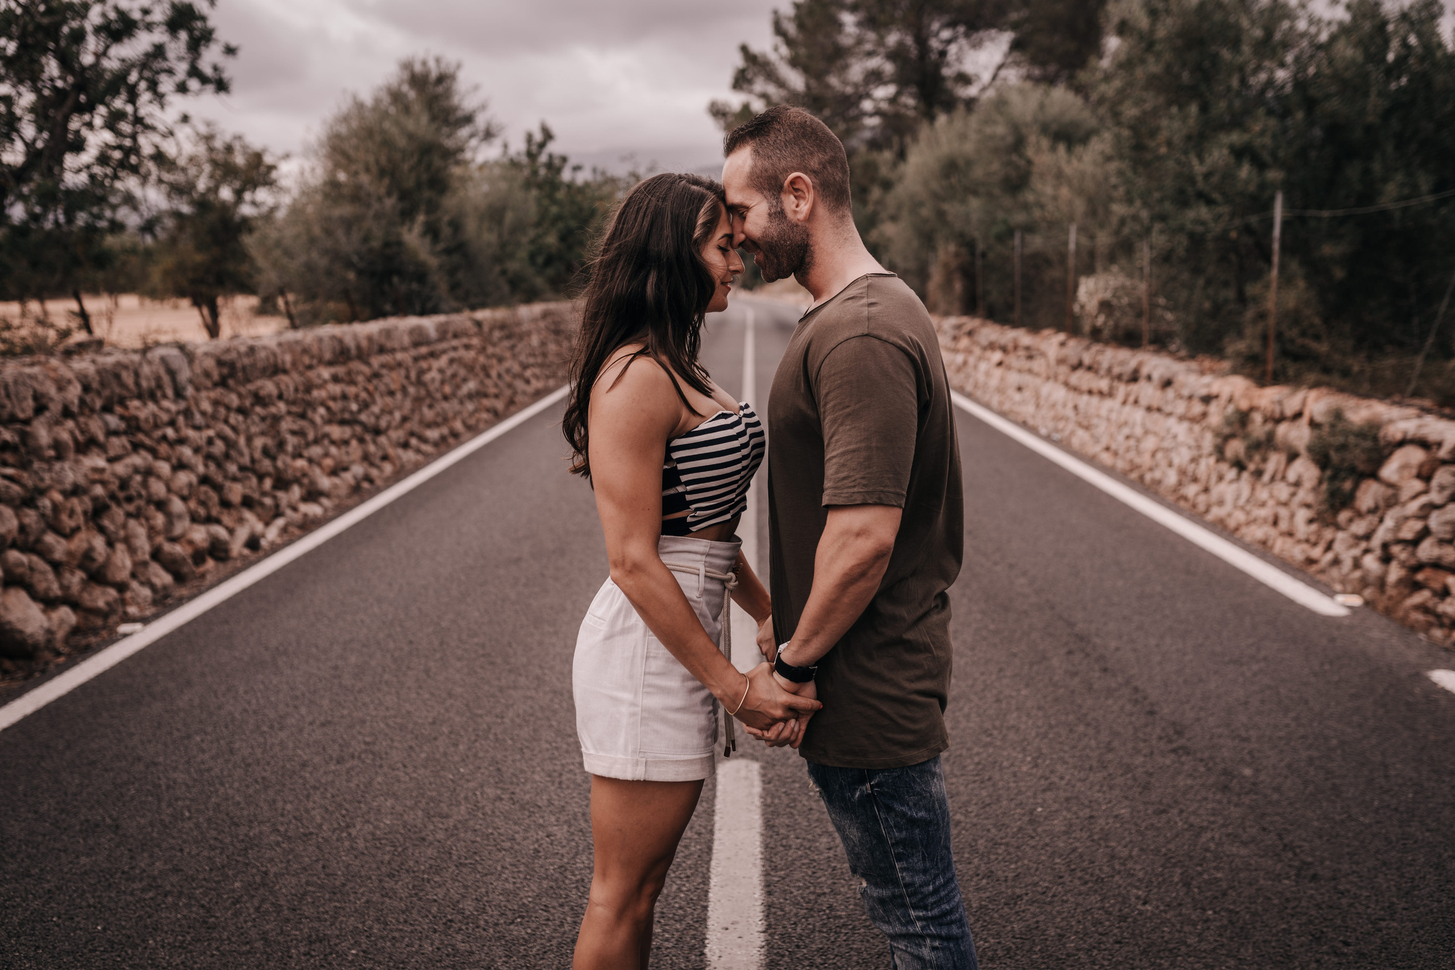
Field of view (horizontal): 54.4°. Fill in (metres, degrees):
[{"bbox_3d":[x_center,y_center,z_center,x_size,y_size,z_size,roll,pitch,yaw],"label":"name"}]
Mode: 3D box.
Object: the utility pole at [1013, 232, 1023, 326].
[{"bbox_3d":[4.349,-3.049,21.161,0.080,1.530,0.080,0,8,1],"label":"utility pole"}]

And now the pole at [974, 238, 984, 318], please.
[{"bbox_3d":[4.405,-3.595,24.611,0.080,1.500,0.080,0,8,1],"label":"pole"}]

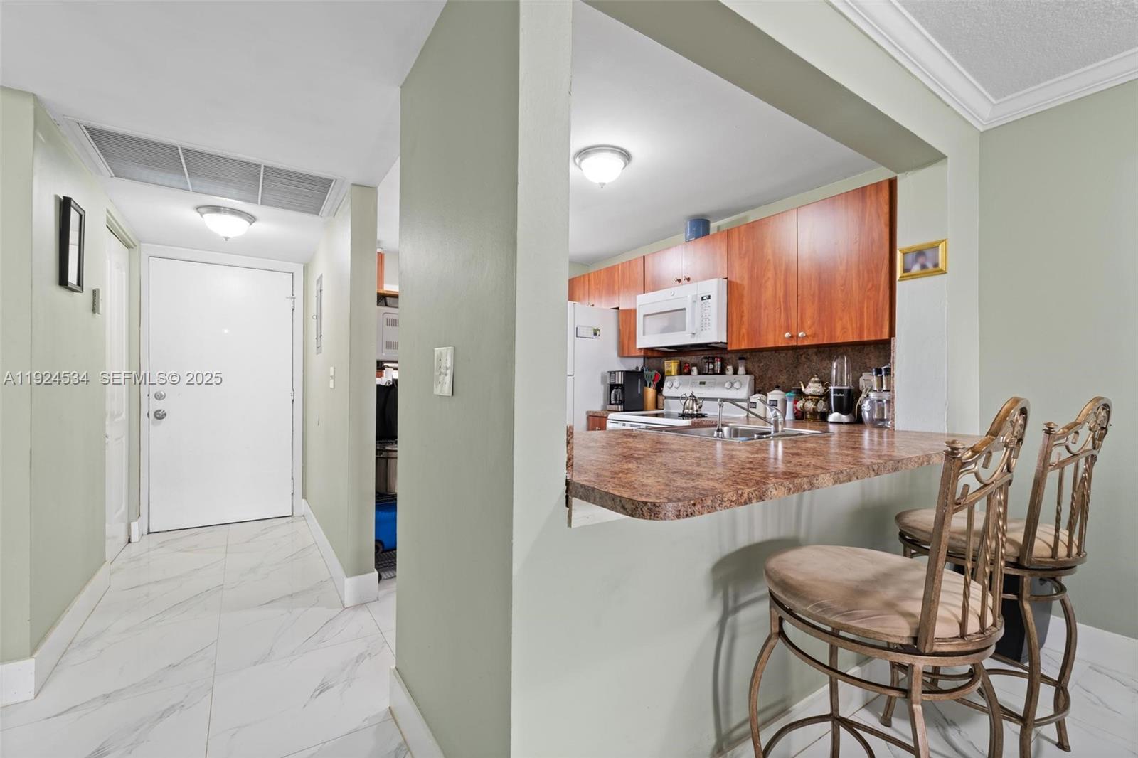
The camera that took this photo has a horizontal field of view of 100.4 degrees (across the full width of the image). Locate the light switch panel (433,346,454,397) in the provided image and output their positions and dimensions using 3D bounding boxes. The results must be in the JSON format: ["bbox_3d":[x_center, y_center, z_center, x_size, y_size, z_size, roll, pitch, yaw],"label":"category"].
[{"bbox_3d":[-0.332,-0.020,1.255,0.010,0.126,0.132,1,0,-34],"label":"light switch panel"}]

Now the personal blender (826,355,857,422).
[{"bbox_3d":[1.516,0.061,2.643,0.145,0.370,0.145,1,0,-37],"label":"personal blender"}]

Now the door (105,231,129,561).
[{"bbox_3d":[-2.803,0.126,2.923,0.038,2.030,0.860,1,0,-34],"label":"door"}]

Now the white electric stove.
[{"bbox_3d":[0.756,0.571,3.289,0.680,1.195,0.760,1,0,-34],"label":"white electric stove"}]

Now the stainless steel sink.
[{"bbox_3d":[0.773,0.339,2.221,0.660,0.190,0.545,1,0,-34],"label":"stainless steel sink"}]

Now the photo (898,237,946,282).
[{"bbox_3d":[1.655,-0.552,2.227,0.018,0.150,0.192,1,0,-34],"label":"photo"}]

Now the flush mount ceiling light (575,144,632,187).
[{"bbox_3d":[0.178,-1.081,2.498,0.302,0.148,0.302,0,0,0],"label":"flush mount ceiling light"}]

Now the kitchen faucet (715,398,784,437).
[{"bbox_3d":[0.806,0.171,2.107,0.265,0.180,0.060,0,0,33],"label":"kitchen faucet"}]

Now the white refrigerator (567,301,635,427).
[{"bbox_3d":[0.099,0.298,4.125,0.800,1.740,0.760,1,0,-34],"label":"white refrigerator"}]

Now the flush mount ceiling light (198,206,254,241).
[{"bbox_3d":[-2.125,-0.939,2.946,0.305,0.163,0.305,1,0,-34],"label":"flush mount ceiling light"}]

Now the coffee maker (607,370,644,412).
[{"bbox_3d":[0.454,0.099,3.754,0.230,0.305,0.190,1,0,-34],"label":"coffee maker"}]

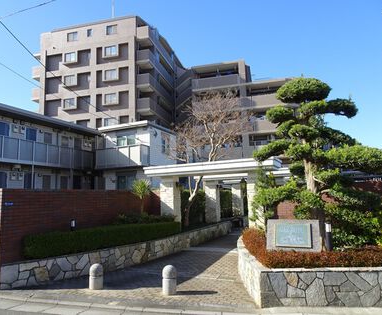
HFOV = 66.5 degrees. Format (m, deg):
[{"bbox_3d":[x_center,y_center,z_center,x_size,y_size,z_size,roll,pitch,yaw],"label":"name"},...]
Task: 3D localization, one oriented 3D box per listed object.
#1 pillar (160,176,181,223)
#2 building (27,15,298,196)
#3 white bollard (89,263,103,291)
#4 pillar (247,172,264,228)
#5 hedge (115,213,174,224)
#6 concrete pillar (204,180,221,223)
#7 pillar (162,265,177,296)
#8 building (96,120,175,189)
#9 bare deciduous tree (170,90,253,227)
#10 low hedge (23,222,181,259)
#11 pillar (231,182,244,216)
[{"bbox_3d":[-0.667,1.537,9.673,0.500,1.860,0.500,-5,-8,27],"label":"pillar"},{"bbox_3d":[-2.435,-4.677,39.126,33.000,22.700,14.800,-3,-8,14],"label":"building"},{"bbox_3d":[-1.746,2.194,5.401,0.250,0.428,0.250,-2,-7,0],"label":"white bollard"},{"bbox_3d":[1.949,1.287,8.313,0.500,1.860,0.500,-5,-8,27],"label":"pillar"},{"bbox_3d":[-1.294,1.991,8.520,0.700,0.680,1.900,-8,-10,40],"label":"hedge"},{"bbox_3d":[0.992,1.892,12.798,0.500,1.860,0.500,-5,-8,27],"label":"concrete pillar"},{"bbox_3d":[-0.381,2.132,5.112,0.250,0.460,0.250,-2,-7,0],"label":"pillar"},{"bbox_3d":[-4.048,1.179,22.750,5.000,6.500,5.400,-5,-8,23],"label":"building"},{"bbox_3d":[0.822,0.044,11.082,3.050,5.095,2.700,-2,-7,0],"label":"bare deciduous tree"},{"bbox_3d":[-1.863,2.027,7.651,0.580,0.420,4.300,-7,-9,38],"label":"low hedge"},{"bbox_3d":[2.544,2.224,15.724,0.500,1.860,0.500,-5,-8,27],"label":"pillar"}]

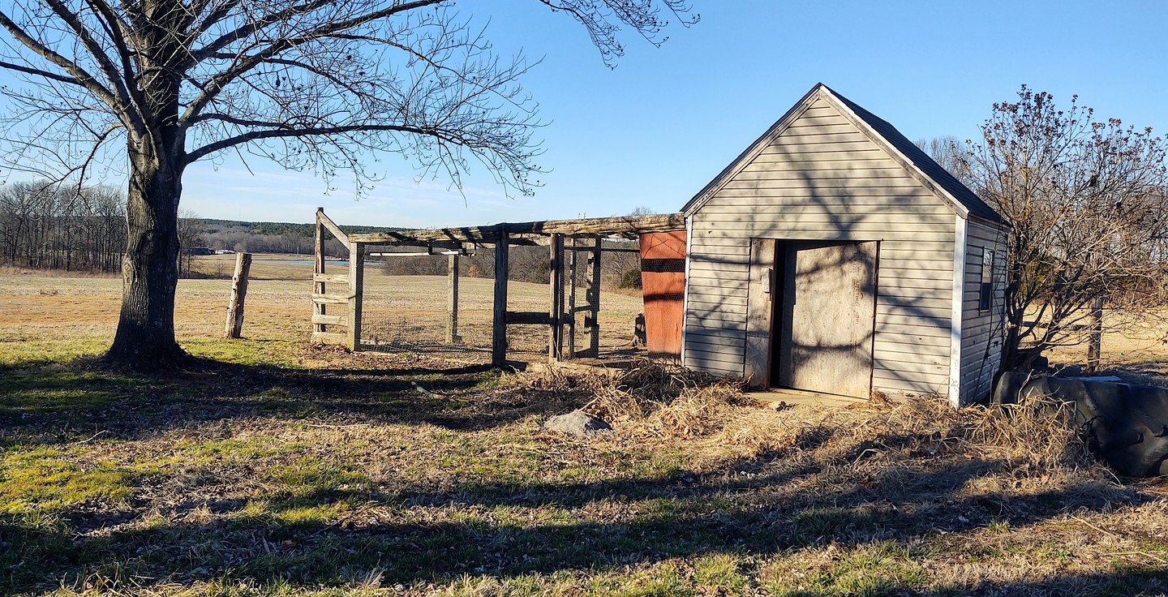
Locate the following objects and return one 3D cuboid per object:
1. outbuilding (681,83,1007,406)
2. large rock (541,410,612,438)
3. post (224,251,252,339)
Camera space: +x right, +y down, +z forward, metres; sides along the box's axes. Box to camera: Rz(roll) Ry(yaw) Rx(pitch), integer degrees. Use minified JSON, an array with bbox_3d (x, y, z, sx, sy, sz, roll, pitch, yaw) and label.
[{"bbox_3d":[3.638,-0.742,12.389,3.648,3.798,3.200,4,3,33],"label":"outbuilding"},{"bbox_3d":[-0.059,1.165,8.725,0.660,0.230,0.460,2,3,0],"label":"large rock"},{"bbox_3d":[-6.936,-0.050,18.297,0.280,1.712,0.280,8,0,-21],"label":"post"}]

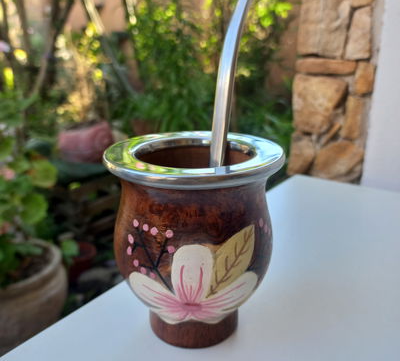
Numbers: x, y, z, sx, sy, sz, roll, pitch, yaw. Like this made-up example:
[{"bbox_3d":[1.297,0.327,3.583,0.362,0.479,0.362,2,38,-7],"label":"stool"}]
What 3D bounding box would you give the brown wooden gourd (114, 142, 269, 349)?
[{"bbox_3d":[-0.003,0.034,0.206,0.083,0.092,0.083,0,18,0],"label":"brown wooden gourd"}]

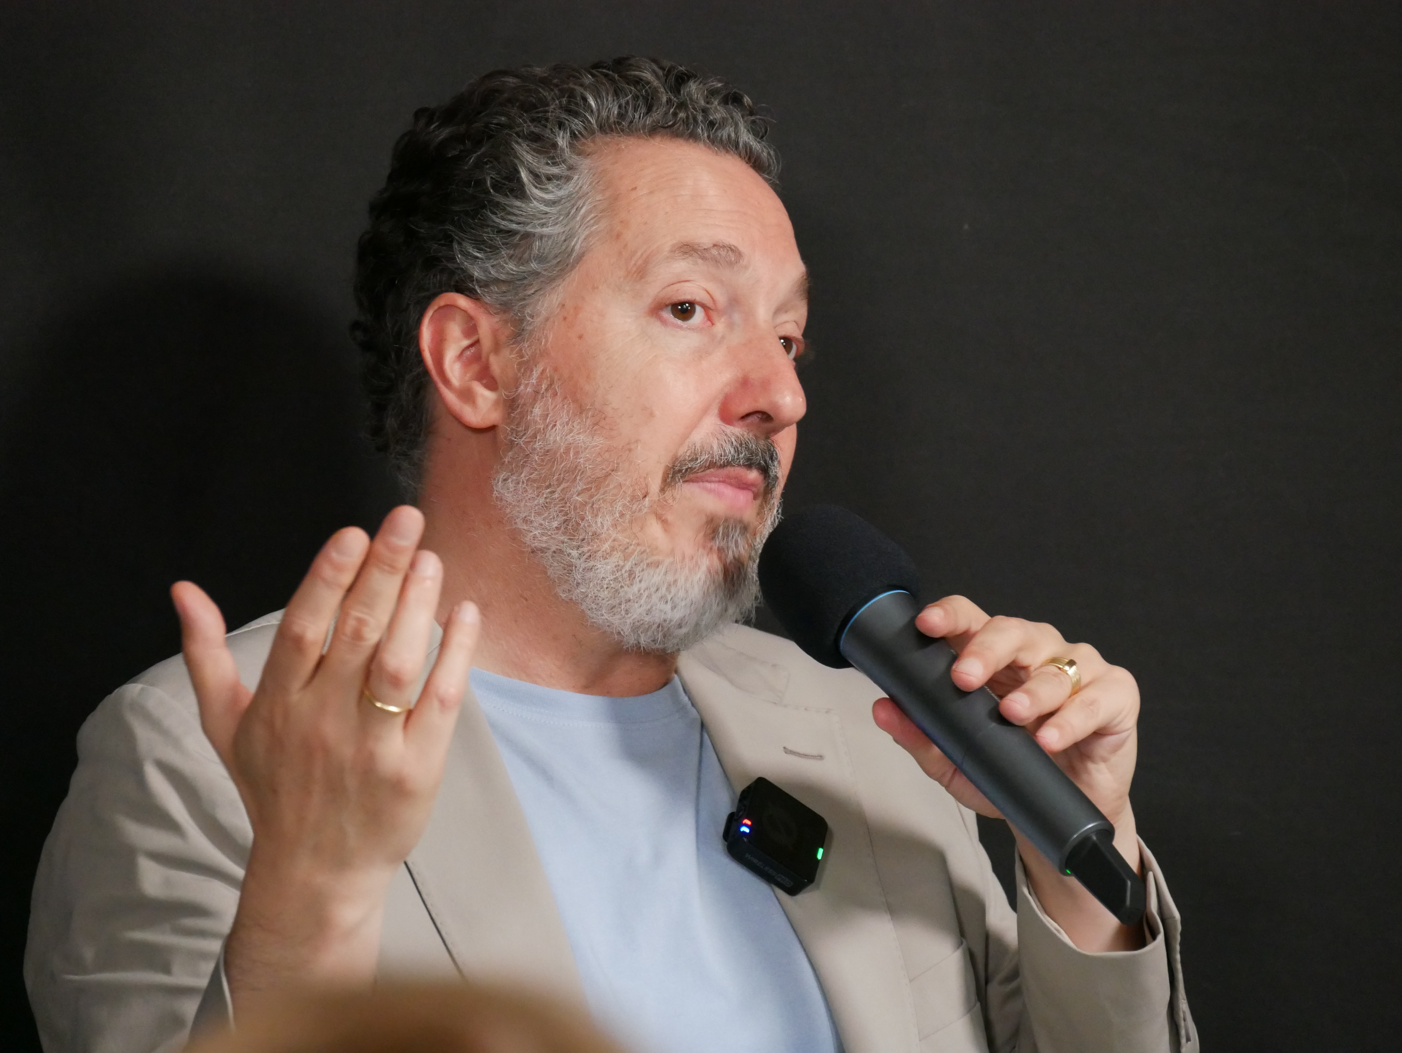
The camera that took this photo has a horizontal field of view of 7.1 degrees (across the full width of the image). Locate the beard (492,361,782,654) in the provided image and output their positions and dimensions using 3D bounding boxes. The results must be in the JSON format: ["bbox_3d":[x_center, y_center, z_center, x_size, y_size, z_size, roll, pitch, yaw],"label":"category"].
[{"bbox_3d":[-0.012,-0.013,5.410,0.152,0.138,0.113,12,-14,-43],"label":"beard"}]

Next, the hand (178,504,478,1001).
[{"bbox_3d":[-0.172,0.104,5.200,0.141,0.230,0.088,6,12,-1],"label":"hand"}]

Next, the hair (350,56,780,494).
[{"bbox_3d":[-0.059,-0.111,5.480,0.183,0.217,0.213,12,-14,-43],"label":"hair"}]

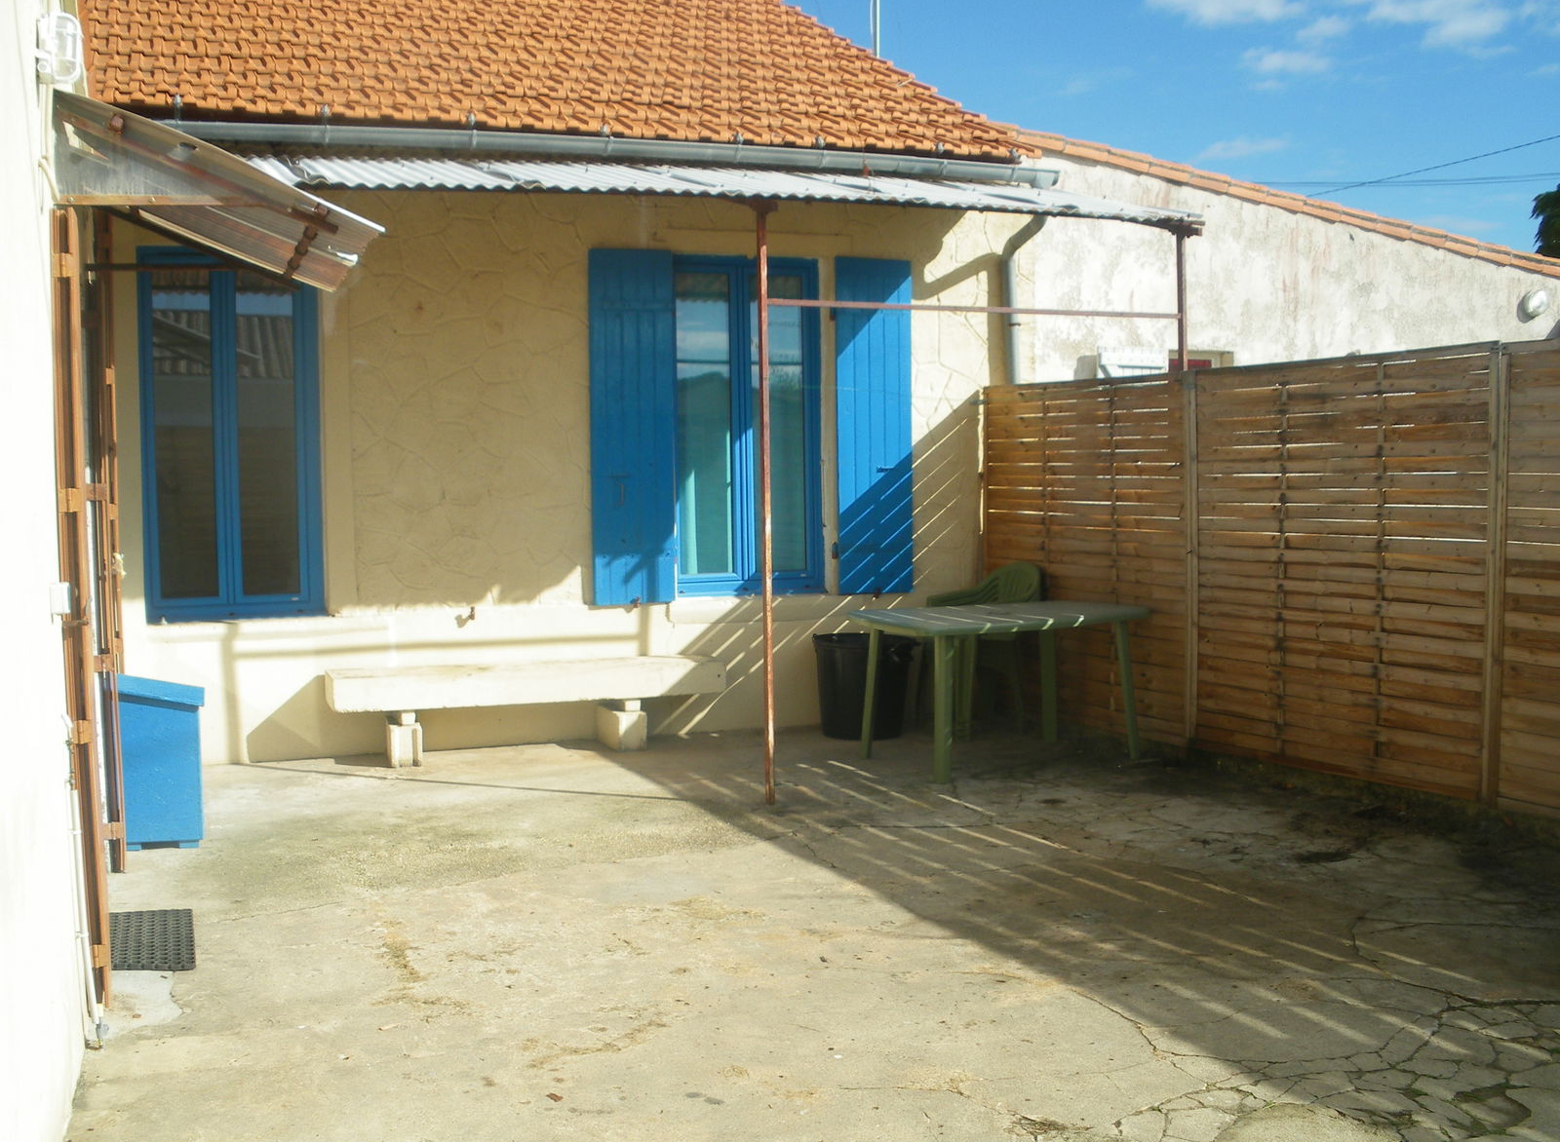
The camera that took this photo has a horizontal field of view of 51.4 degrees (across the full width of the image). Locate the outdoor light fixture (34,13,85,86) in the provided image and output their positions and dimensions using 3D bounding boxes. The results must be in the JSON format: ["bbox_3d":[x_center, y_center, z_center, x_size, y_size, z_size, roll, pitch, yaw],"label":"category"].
[{"bbox_3d":[-1.912,-1.390,4.314,0.112,0.178,0.105,-2,4,-18],"label":"outdoor light fixture"}]

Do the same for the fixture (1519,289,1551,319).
[{"bbox_3d":[4.948,-1.756,10.631,0.190,0.190,0.100,-2,4,-18],"label":"fixture"}]

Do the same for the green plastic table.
[{"bbox_3d":[1.142,0.582,8.204,1.370,0.721,0.900,-2,4,-23],"label":"green plastic table"}]

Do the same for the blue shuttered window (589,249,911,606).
[{"bbox_3d":[-0.135,-0.799,9.080,1.869,1.923,0.140,-2,4,-18],"label":"blue shuttered window"}]

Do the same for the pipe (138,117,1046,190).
[{"bbox_3d":[-0.709,-2.110,8.295,4.748,0.100,0.140,-2,4,-18],"label":"pipe"}]

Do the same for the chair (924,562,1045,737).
[{"bbox_3d":[1.160,0.424,9.069,0.580,0.937,0.540,-2,4,-28],"label":"chair"}]

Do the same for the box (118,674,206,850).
[{"bbox_3d":[-2.476,0.751,6.510,0.340,0.658,0.480,-2,4,-18],"label":"box"}]

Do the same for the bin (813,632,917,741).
[{"bbox_3d":[0.477,0.625,8.989,0.540,0.558,0.540,-1,3,0],"label":"bin"}]

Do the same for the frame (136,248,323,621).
[{"bbox_3d":[-2.805,-0.688,8.327,0.875,1.889,0.080,-2,4,-18],"label":"frame"}]

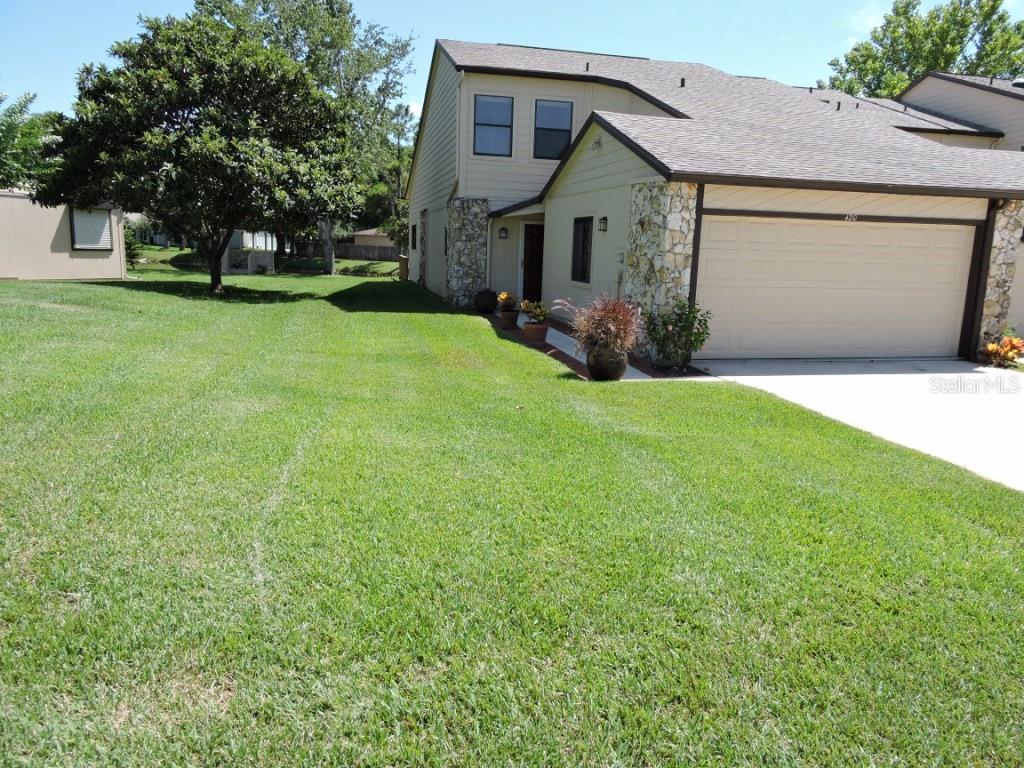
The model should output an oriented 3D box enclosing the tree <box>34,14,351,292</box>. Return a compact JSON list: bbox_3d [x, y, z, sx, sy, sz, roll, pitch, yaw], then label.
[{"bbox_3d":[-8.498,-6.064,18.945,7.900,7.100,7.600,-1,10,-12],"label":"tree"}]

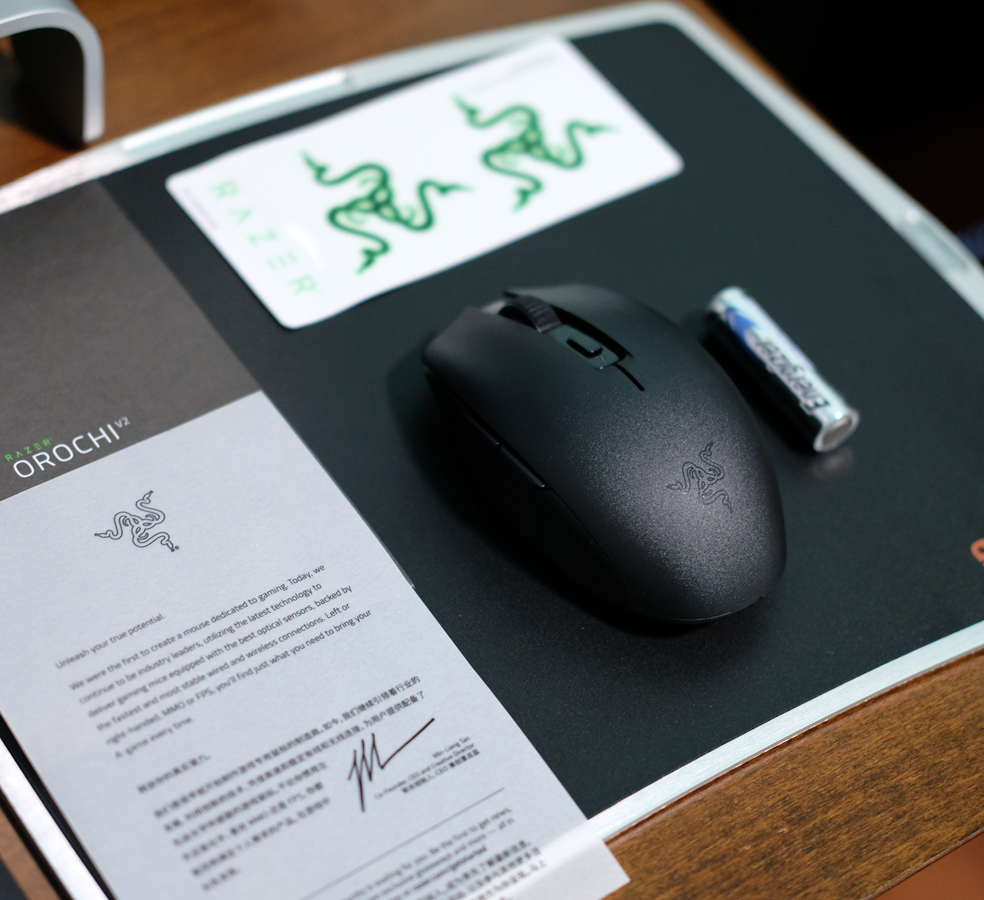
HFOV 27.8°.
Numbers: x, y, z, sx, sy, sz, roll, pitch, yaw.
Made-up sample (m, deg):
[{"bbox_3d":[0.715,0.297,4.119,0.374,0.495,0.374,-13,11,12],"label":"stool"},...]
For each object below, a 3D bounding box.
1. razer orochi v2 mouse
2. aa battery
[{"bbox_3d":[0.033,-0.006,0.496,0.060,0.038,0.108,-26,61,-28],"label":"razer orochi v2 mouse"},{"bbox_3d":[0.077,-0.022,0.533,0.015,0.015,0.050,-21,58,-25],"label":"aa battery"}]

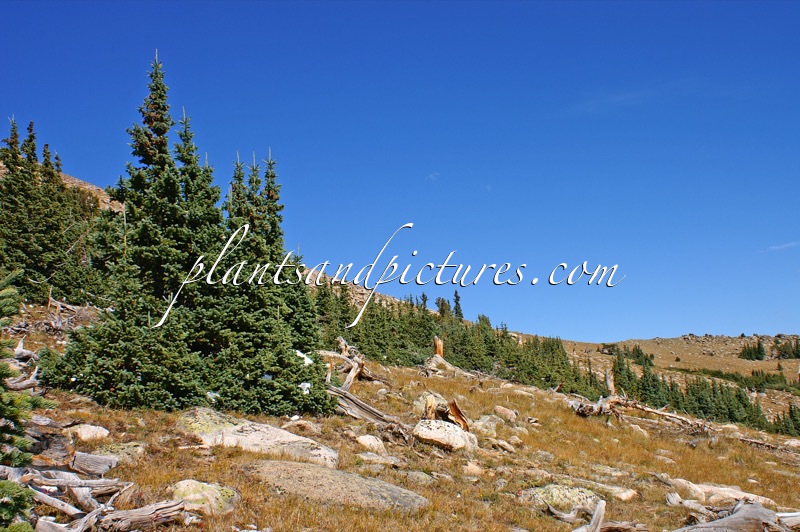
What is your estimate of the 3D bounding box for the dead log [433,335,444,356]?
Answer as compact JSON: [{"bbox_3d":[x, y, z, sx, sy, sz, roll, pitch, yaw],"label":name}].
[{"bbox_3d":[1.260,2.601,24.000,0.340,0.700,0.340,0,-4,0],"label":"dead log"}]

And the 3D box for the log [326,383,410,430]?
[{"bbox_3d":[-0.532,2.305,12.000,1.450,0.260,0.320,30,-3,13],"label":"log"}]

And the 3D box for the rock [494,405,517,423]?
[{"bbox_3d":[1.987,2.778,13.800,0.430,0.280,0.320,-1,-5,12],"label":"rock"}]

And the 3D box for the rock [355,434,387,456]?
[{"bbox_3d":[-0.370,2.349,9.600,0.380,0.250,0.300,6,-4,0],"label":"rock"}]

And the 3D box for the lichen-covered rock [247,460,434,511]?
[{"bbox_3d":[-0.539,2.049,6.900,1.620,0.270,0.720,11,-3,9],"label":"lichen-covered rock"}]

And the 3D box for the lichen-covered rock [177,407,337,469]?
[{"bbox_3d":[-1.623,1.932,8.400,1.800,0.340,0.720,13,0,16],"label":"lichen-covered rock"}]

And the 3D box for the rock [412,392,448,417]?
[{"bbox_3d":[0.477,2.098,11.100,0.540,0.360,0.450,-1,-5,10],"label":"rock"}]

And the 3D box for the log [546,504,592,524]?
[{"bbox_3d":[1.573,2.306,6.800,0.420,0.130,0.140,-2,-6,25],"label":"log"}]

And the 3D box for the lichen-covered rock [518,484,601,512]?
[{"bbox_3d":[1.576,2.300,7.300,0.780,0.200,0.450,6,-4,0],"label":"lichen-covered rock"}]

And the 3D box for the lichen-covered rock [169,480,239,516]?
[{"bbox_3d":[-1.705,2.016,6.400,0.570,0.270,0.420,0,-4,0],"label":"lichen-covered rock"}]

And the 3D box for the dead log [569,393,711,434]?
[{"bbox_3d":[6.195,3.818,19.000,3.500,0.600,0.700,12,-3,-6],"label":"dead log"}]

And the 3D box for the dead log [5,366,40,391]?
[{"bbox_3d":[-5.307,1.581,10.300,0.460,0.320,0.200,0,-5,0],"label":"dead log"}]

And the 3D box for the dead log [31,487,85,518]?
[{"bbox_3d":[-2.424,1.678,5.200,0.580,0.120,0.100,-3,-6,33],"label":"dead log"}]

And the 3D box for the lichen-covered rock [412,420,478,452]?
[{"bbox_3d":[0.633,2.374,10.200,0.880,0.380,0.620,-1,-5,12],"label":"lichen-covered rock"}]

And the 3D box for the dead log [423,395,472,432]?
[{"bbox_3d":[0.679,2.169,10.700,0.650,0.480,0.450,-1,-5,10],"label":"dead log"}]

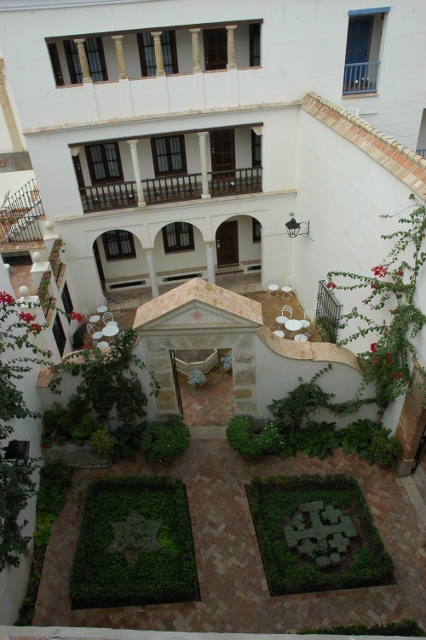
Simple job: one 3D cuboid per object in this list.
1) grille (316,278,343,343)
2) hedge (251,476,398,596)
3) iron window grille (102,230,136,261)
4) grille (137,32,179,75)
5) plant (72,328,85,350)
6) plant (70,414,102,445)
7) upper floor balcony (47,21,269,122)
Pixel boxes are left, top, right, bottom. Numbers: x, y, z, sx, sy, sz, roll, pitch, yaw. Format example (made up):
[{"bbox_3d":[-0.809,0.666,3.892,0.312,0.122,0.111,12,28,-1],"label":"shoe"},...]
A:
[{"bbox_3d":[3.909,-0.157,16.180,0.200,1.870,1.700,-9,37,-6],"label":"grille"},{"bbox_3d":[2.371,4.793,11.027,2.650,0.450,2.640,-4,35,-1],"label":"hedge"},{"bbox_3d":[-3.865,-3.228,19.794,1.220,1.650,0.120,-8,35,-7],"label":"iron window grille"},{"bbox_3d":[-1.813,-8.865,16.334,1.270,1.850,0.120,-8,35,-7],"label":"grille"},{"bbox_3d":[-4.842,0.733,17.409,0.420,0.980,0.420,-4,36,0],"label":"plant"},{"bbox_3d":[-3.455,3.063,13.209,0.800,0.760,0.800,-4,36,0],"label":"plant"},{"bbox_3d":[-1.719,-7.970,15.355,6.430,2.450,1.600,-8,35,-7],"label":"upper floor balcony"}]

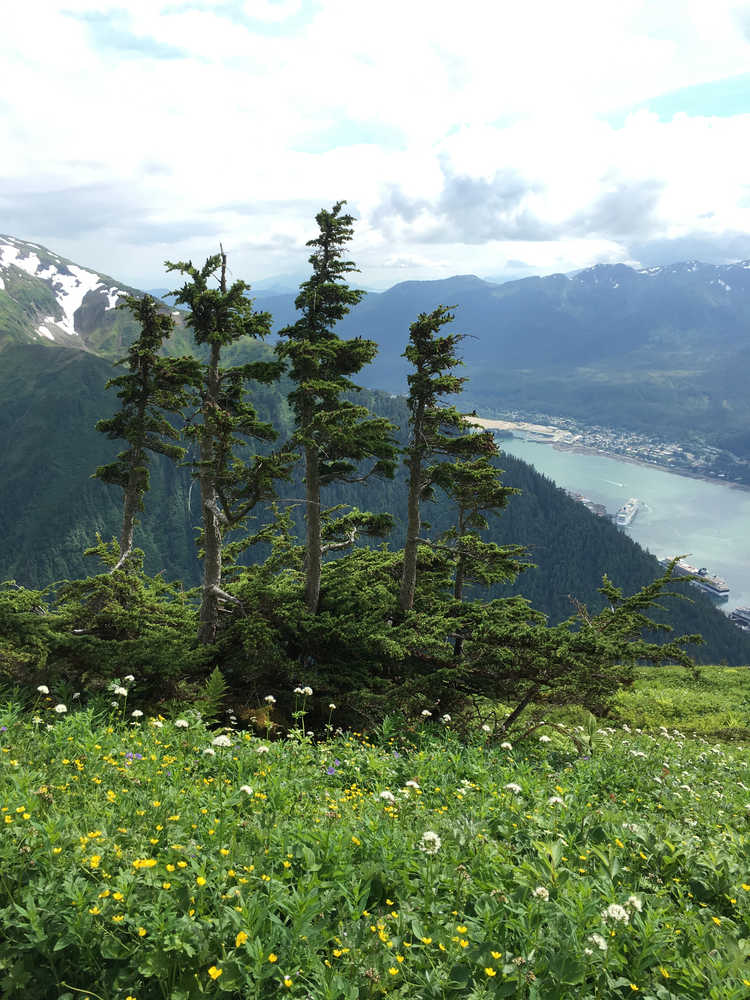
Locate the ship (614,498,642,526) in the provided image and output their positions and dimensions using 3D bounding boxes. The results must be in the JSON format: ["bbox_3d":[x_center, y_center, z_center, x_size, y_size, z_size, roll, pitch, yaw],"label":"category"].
[{"bbox_3d":[853.026,43.140,2823.648,34.000,43.000,255.000,7,16,26],"label":"ship"}]

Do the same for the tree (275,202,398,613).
[{"bbox_3d":[-0.311,-0.461,6.794,0.950,3.595,0.950,0,14,0],"label":"tree"}]

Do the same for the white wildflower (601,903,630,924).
[{"bbox_3d":[0.459,0.790,1.600,0.054,0.034,0.050,0,14,0],"label":"white wildflower"}]

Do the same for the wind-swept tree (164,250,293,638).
[{"bbox_3d":[-1.115,-0.217,6.443,0.930,3.181,0.900,0,14,0],"label":"wind-swept tree"}]

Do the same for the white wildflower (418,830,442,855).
[{"bbox_3d":[0.129,0.797,1.950,0.052,0.045,0.050,0,14,0],"label":"white wildflower"}]

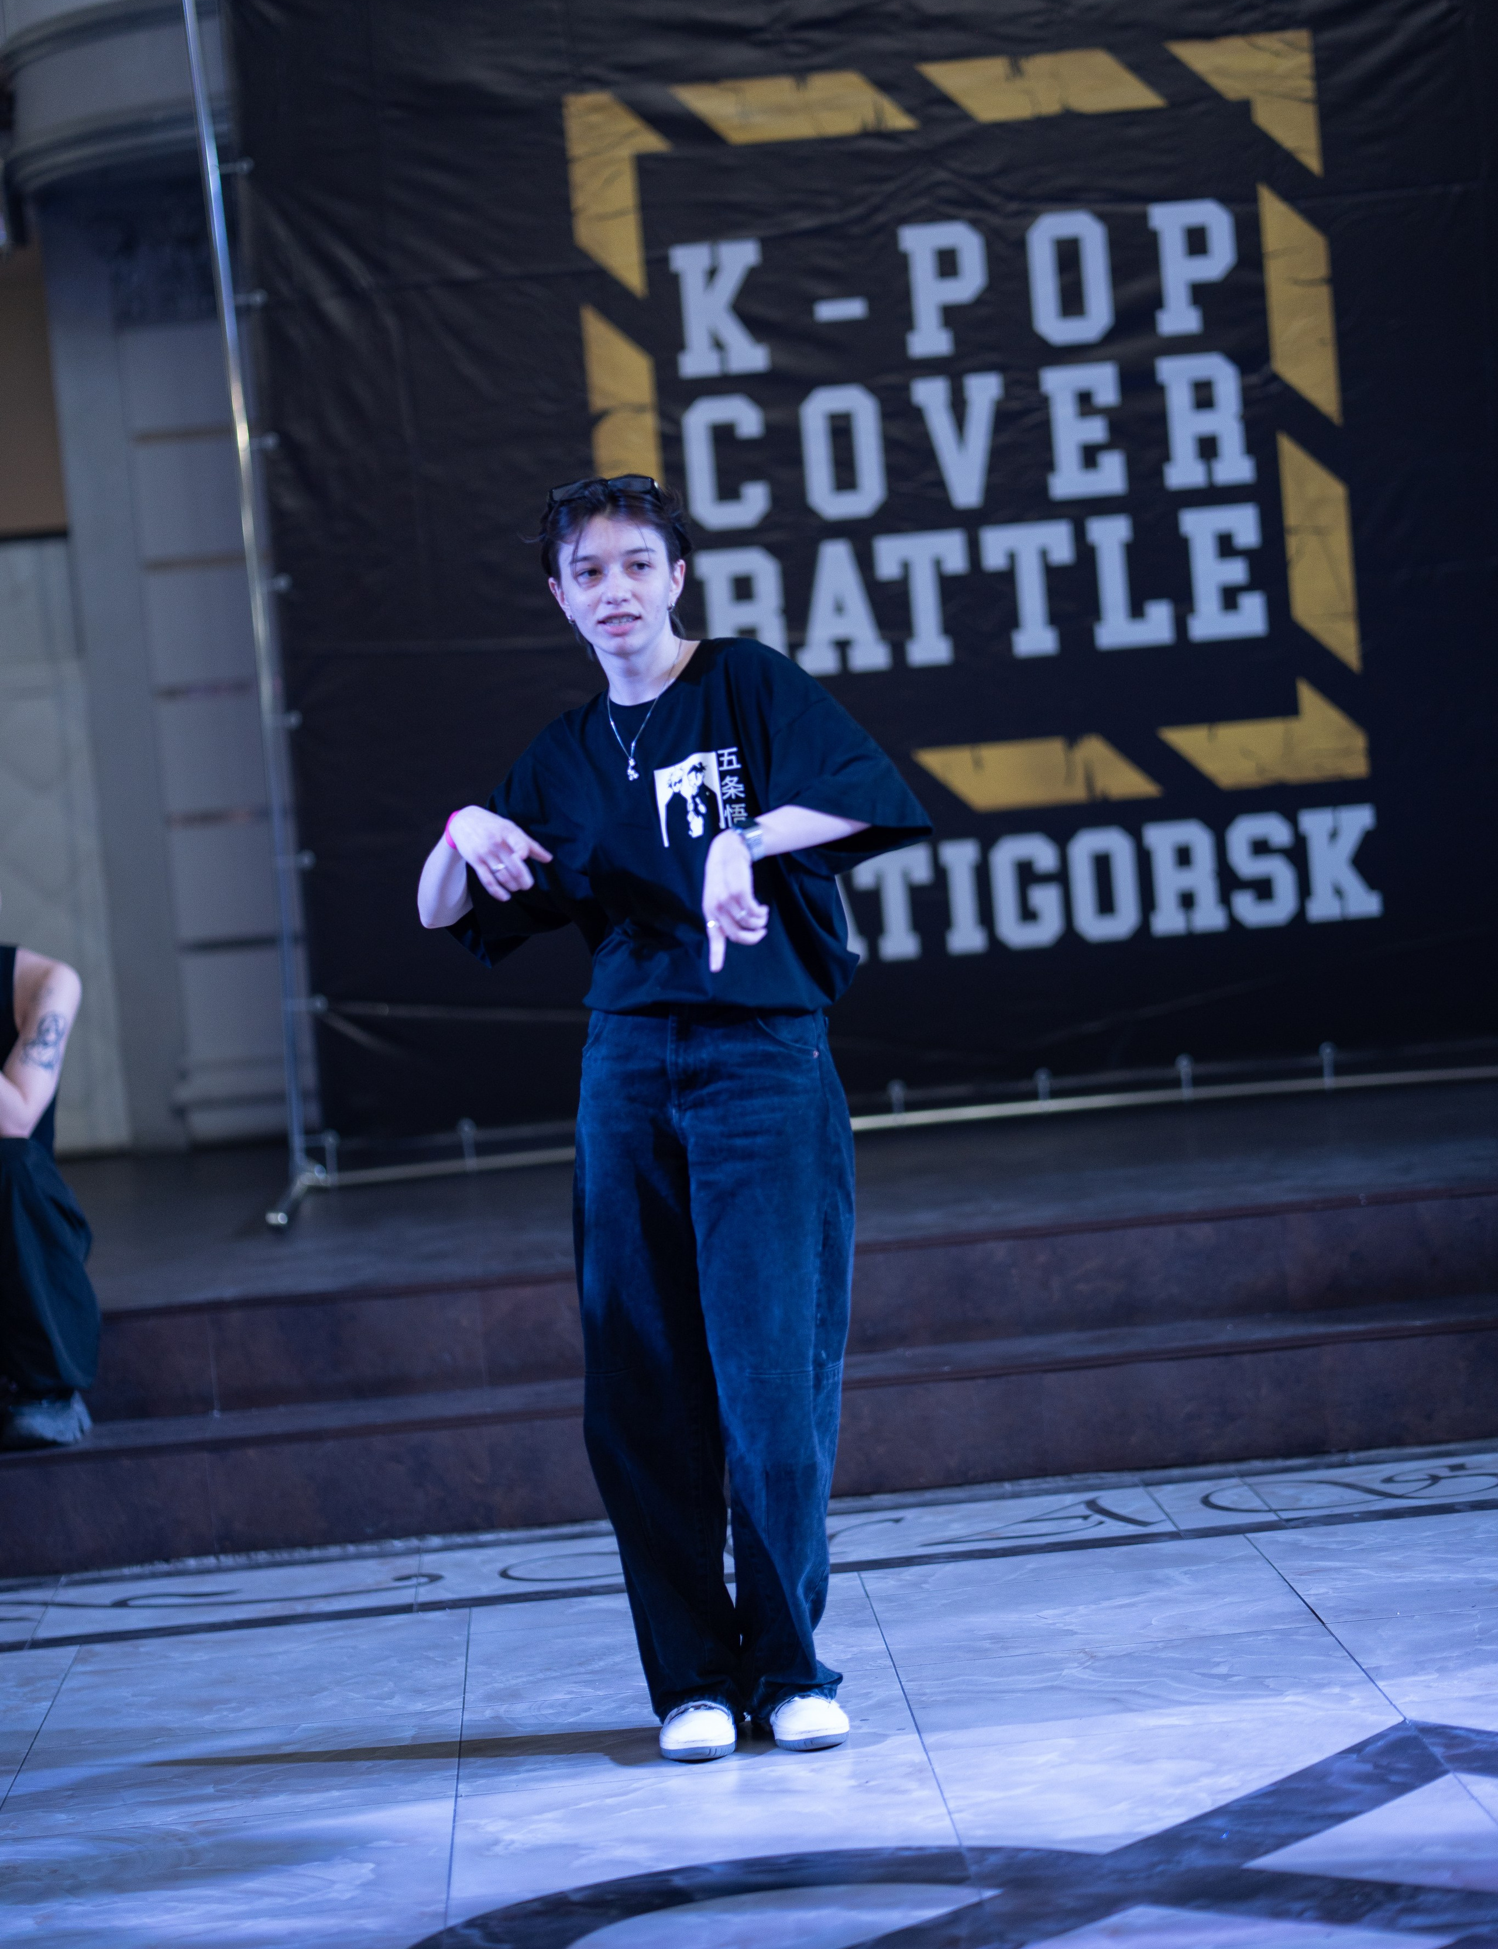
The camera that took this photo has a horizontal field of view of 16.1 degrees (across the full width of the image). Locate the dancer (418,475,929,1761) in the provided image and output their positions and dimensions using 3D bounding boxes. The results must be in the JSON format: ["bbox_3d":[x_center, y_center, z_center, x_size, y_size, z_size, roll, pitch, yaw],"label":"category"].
[{"bbox_3d":[-0.068,0.180,6.958,0.650,1.670,0.470,-4,3,17],"label":"dancer"}]

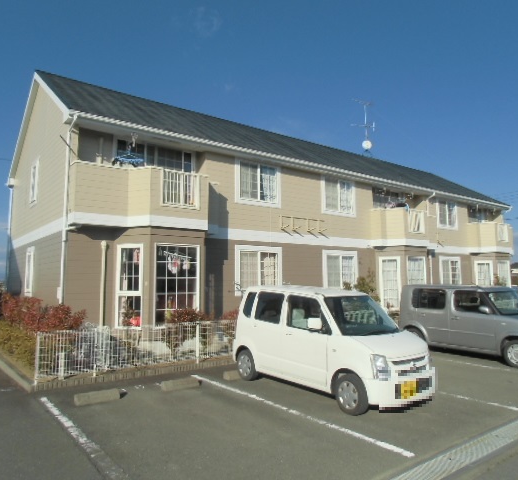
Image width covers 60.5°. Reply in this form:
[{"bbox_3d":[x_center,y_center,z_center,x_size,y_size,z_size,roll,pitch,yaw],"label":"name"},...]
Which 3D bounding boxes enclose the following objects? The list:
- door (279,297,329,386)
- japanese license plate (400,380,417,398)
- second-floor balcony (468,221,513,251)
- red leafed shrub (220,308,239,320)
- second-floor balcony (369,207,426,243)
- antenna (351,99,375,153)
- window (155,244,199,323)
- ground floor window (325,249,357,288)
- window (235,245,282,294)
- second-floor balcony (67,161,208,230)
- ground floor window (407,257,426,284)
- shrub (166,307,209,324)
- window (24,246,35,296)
[{"bbox_3d":[0.703,1.439,6.535,0.180,1.240,1.000,4,-6,-36],"label":"door"},{"bbox_3d":[1.858,1.837,5.478,0.330,0.165,0.020,3,-6,-34],"label":"japanese license plate"},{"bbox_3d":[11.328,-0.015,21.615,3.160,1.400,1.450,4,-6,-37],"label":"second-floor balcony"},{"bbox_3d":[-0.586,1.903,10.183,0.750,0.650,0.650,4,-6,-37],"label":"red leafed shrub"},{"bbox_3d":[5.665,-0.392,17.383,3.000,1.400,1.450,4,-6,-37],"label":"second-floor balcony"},{"bbox_3d":[5.444,-5.920,23.129,1.250,3.000,0.850,-1,-5,11],"label":"antenna"},{"bbox_3d":[-2.096,1.177,11.444,1.258,2.103,0.120,4,-7,-37],"label":"window"},{"bbox_3d":[3.035,1.195,16.408,1.867,1.557,0.120,4,-7,-37],"label":"ground floor window"},{"bbox_3d":[0.031,0.995,14.150,1.867,1.557,0.120,4,-7,-37],"label":"window"},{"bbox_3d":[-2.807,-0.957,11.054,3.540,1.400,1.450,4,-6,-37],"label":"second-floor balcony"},{"bbox_3d":[6.347,1.739,17.792,1.268,2.103,0.120,4,-7,-37],"label":"ground floor window"},{"bbox_3d":[-1.670,2.090,10.364,0.900,1.020,0.750,4,-7,-37],"label":"shrub"},{"bbox_3d":[-7.205,1.004,13.981,0.120,1.572,1.081,4,-7,-37],"label":"window"}]

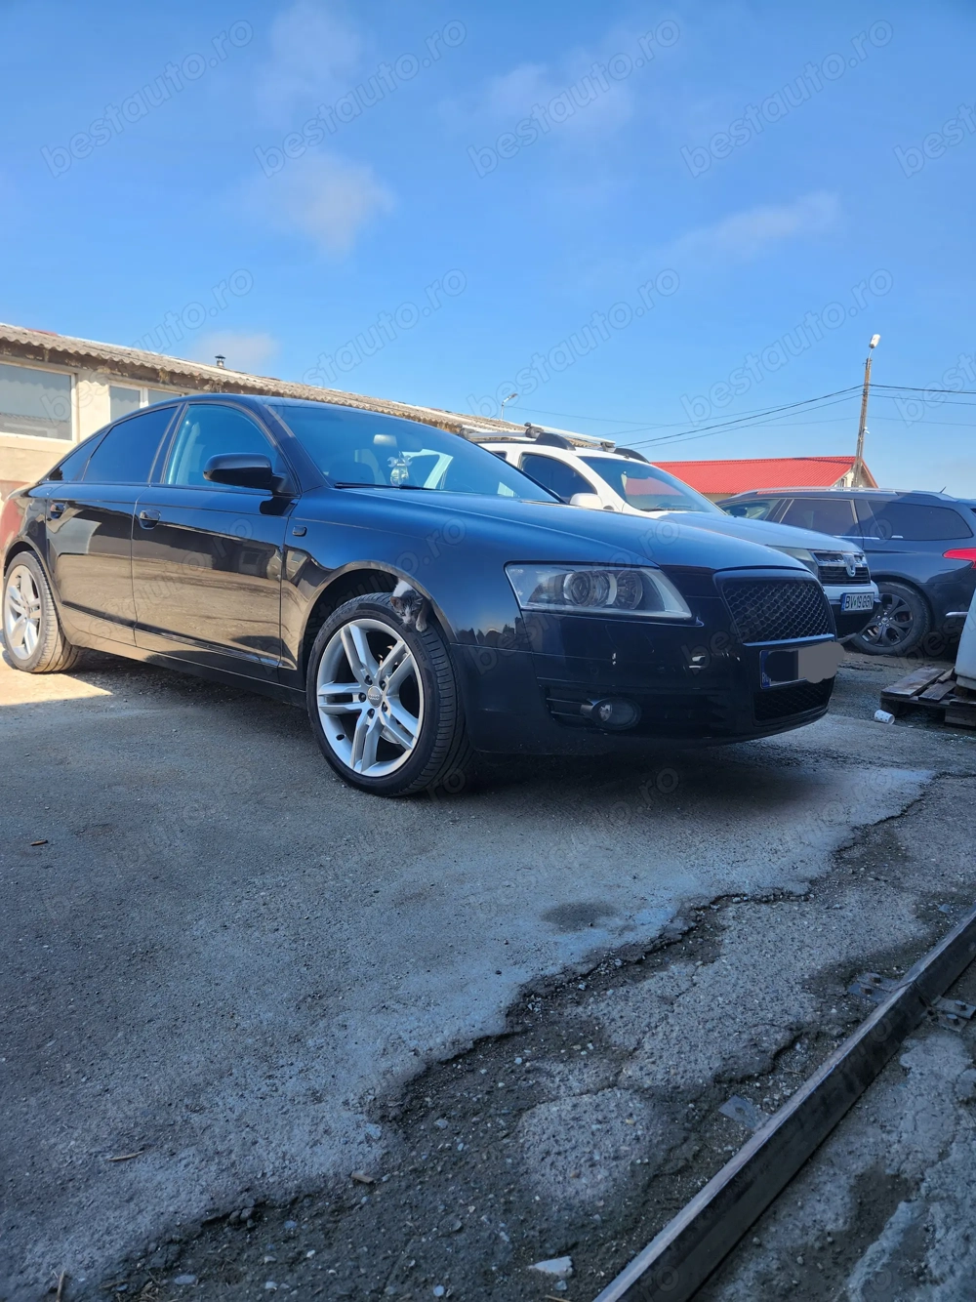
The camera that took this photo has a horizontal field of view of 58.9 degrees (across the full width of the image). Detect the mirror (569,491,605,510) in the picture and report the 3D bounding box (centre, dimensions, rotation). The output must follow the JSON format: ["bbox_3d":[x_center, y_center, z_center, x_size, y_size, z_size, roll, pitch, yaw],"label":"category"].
[{"bbox_3d":[0.686,-1.012,5.970,0.140,0.165,0.235,10,10,42],"label":"mirror"}]

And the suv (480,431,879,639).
[{"bbox_3d":[0.961,-0.853,7.194,4.315,1.680,1.850,10,10,44],"label":"suv"}]

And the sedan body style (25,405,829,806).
[{"bbox_3d":[-0.835,-0.488,4.306,4.916,1.455,1.900,9,9,41],"label":"sedan body style"}]

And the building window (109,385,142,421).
[{"bbox_3d":[-5.795,-3.707,13.813,0.100,0.970,0.538,9,9,41],"label":"building window"}]

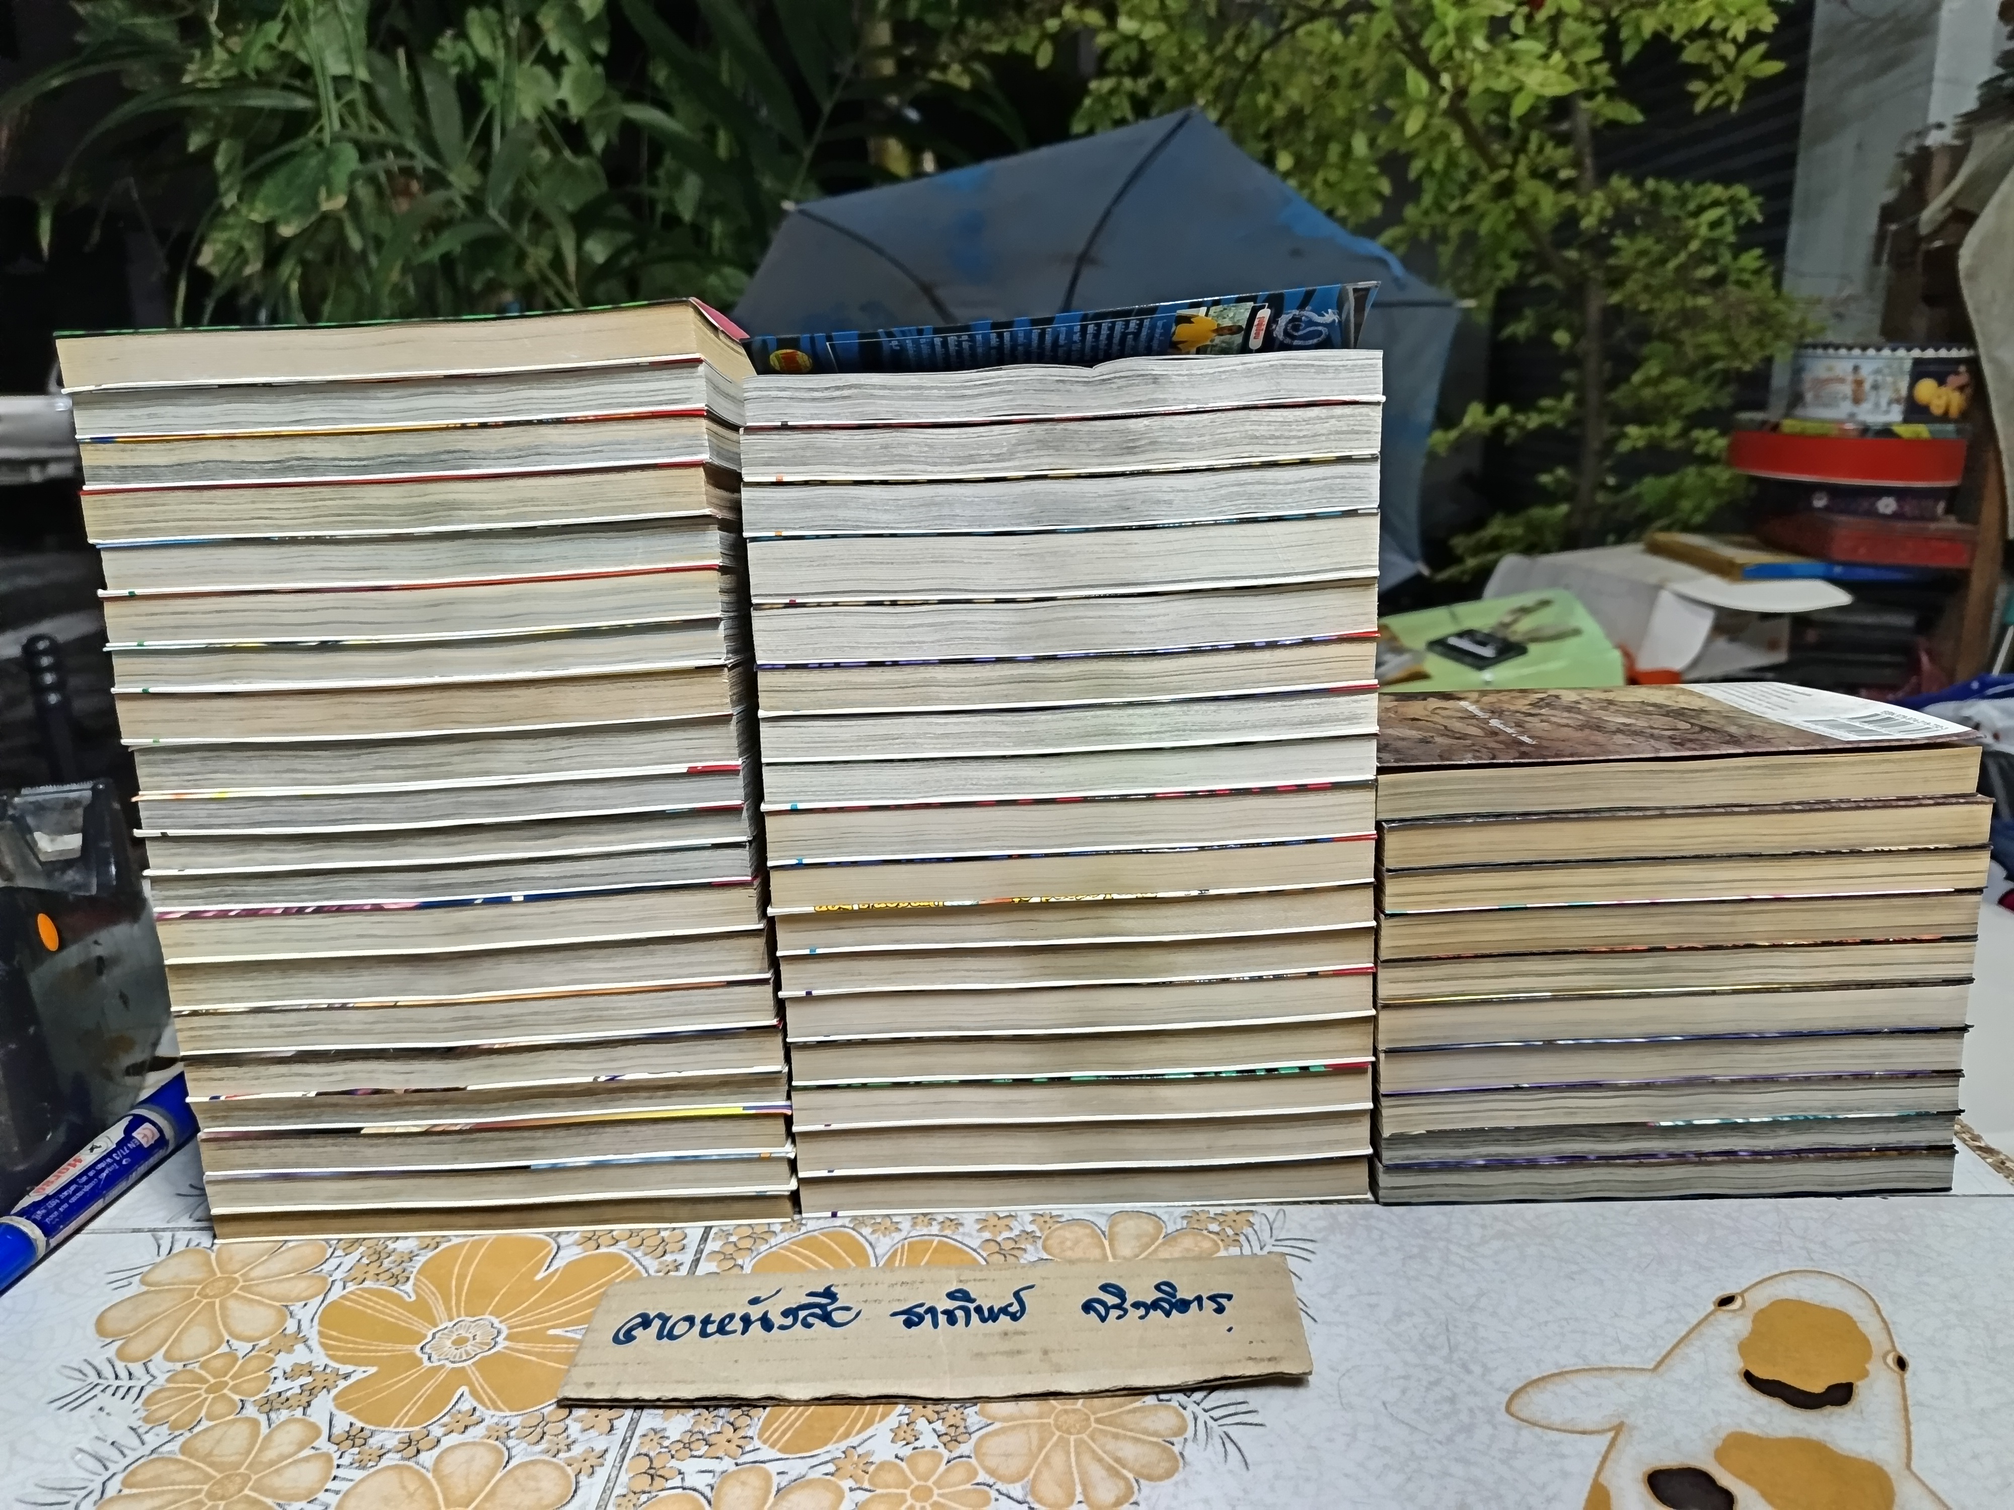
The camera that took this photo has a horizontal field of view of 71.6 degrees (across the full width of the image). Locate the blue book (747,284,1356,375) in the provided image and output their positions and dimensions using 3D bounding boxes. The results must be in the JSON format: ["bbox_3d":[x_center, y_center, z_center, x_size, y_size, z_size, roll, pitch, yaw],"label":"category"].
[{"bbox_3d":[0.017,-0.132,0.451,0.182,0.024,0.105,-1,10,2],"label":"blue book"}]

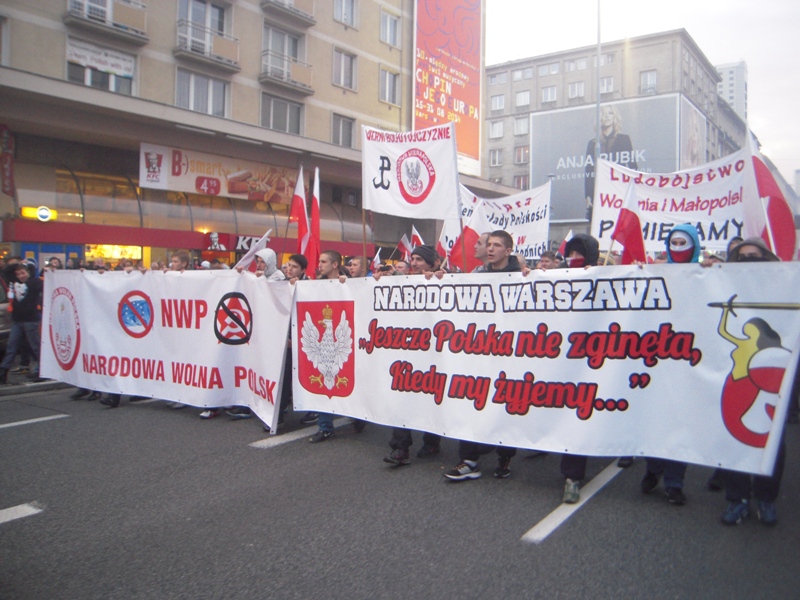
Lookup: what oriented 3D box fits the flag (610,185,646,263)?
[{"bbox_3d":[2.336,-0.780,6.600,0.398,0.918,0.250,1,2,14],"label":"flag"}]

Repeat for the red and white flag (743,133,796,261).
[{"bbox_3d":[3.079,-0.872,5.400,0.476,1.185,0.300,1,2,14],"label":"red and white flag"}]

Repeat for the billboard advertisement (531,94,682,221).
[{"bbox_3d":[21.506,-14.818,69.581,15.860,12.640,0.400,2,2,34],"label":"billboard advertisement"}]

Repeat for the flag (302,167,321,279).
[{"bbox_3d":[-0.952,-0.817,7.000,0.206,1.255,0.200,1,2,14],"label":"flag"}]

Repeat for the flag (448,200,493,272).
[{"bbox_3d":[0.674,-0.580,6.100,0.471,0.754,0.300,1,2,14],"label":"flag"}]

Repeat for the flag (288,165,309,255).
[{"bbox_3d":[-1.192,-1.057,7.600,0.258,1.069,0.200,1,2,14],"label":"flag"}]

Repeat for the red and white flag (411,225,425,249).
[{"bbox_3d":[0.392,-1.367,14.500,0.359,0.605,0.200,1,2,14],"label":"red and white flag"}]

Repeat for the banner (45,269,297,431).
[{"bbox_3d":[-2.634,0.395,6.725,3.690,1.360,0.300,2,2,30],"label":"banner"}]

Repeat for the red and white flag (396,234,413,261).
[{"bbox_3d":[0.116,-1.217,15.000,0.394,0.649,0.200,1,2,14],"label":"red and white flag"}]

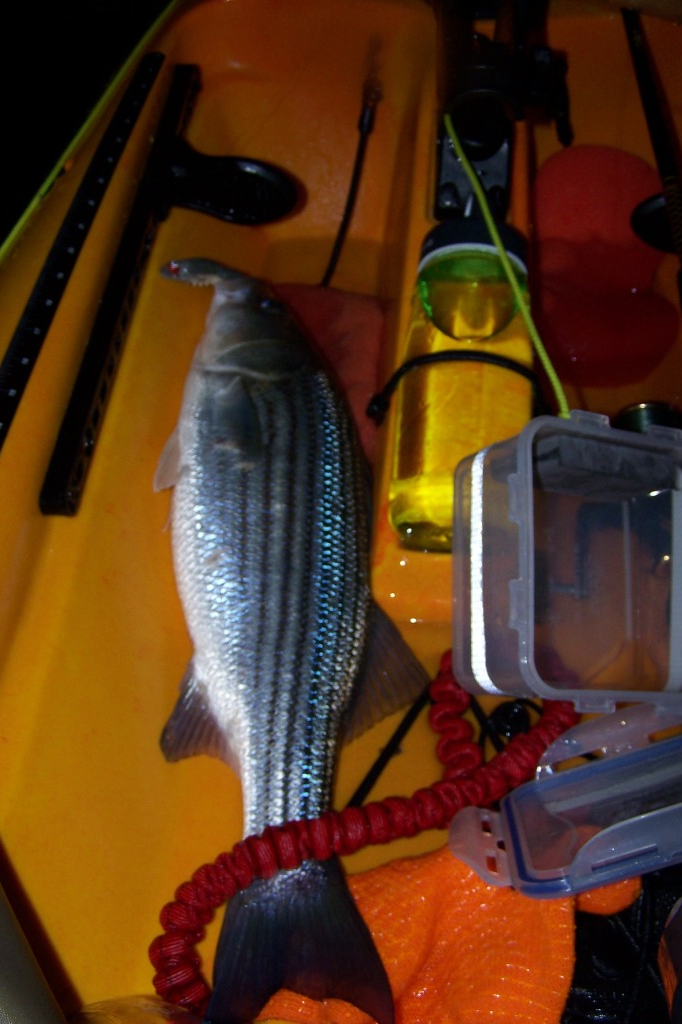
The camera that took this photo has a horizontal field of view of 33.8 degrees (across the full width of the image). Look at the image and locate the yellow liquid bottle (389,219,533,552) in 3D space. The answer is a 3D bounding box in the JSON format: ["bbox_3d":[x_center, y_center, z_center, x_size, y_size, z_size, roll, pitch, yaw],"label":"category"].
[{"bbox_3d":[0.082,-0.085,0.739,0.086,0.086,0.213,5,64,2],"label":"yellow liquid bottle"}]

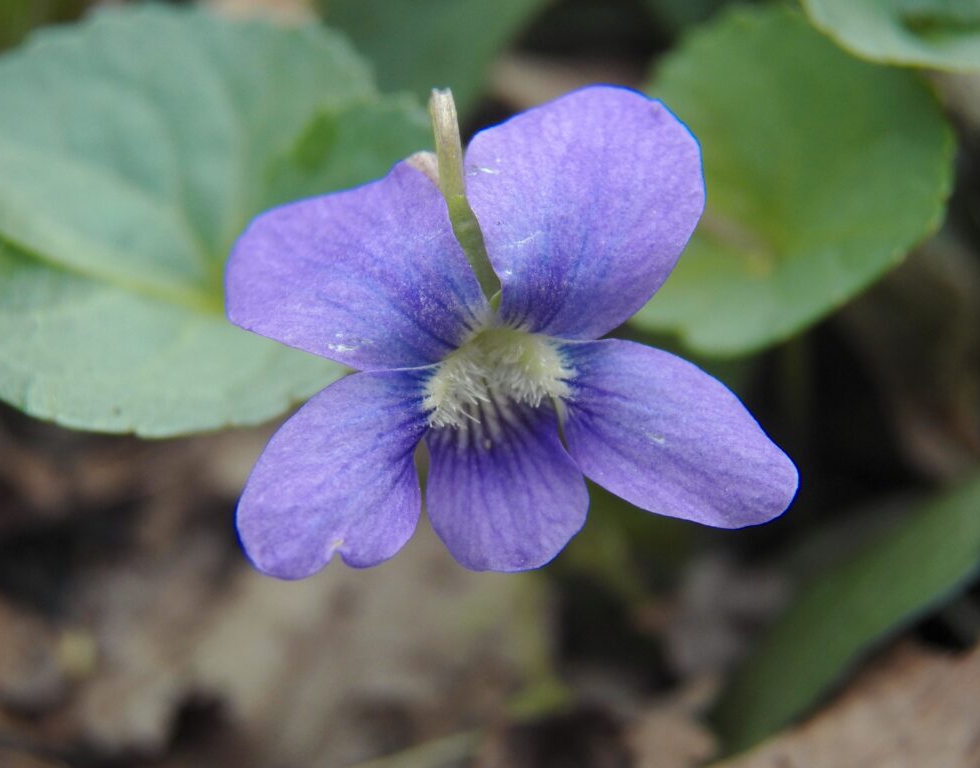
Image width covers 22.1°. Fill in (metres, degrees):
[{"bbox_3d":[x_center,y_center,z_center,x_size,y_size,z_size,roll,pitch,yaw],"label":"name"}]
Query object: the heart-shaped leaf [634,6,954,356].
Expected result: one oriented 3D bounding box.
[{"bbox_3d":[0.017,-0.012,0.150,0.022,0.006,0.022,-4,67,-5],"label":"heart-shaped leaf"}]

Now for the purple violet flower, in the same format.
[{"bbox_3d":[0.001,-0.003,0.125,0.028,0.024,0.012,-3,14,1],"label":"purple violet flower"}]

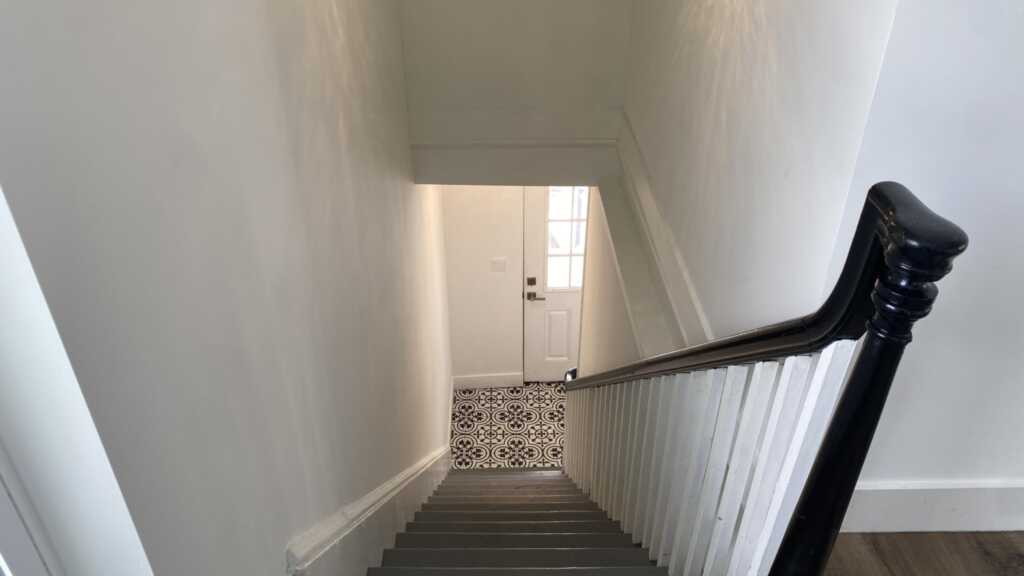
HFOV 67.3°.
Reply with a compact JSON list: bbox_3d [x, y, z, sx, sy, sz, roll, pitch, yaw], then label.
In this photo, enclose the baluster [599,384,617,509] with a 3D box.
[{"bbox_3d":[0.433,0.733,3.422,0.033,0.780,0.034,0,34,-1],"label":"baluster"}]

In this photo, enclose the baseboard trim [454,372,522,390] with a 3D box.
[{"bbox_3d":[-0.194,0.785,6.452,0.580,0.145,0.020,-2,34,-4],"label":"baseboard trim"}]

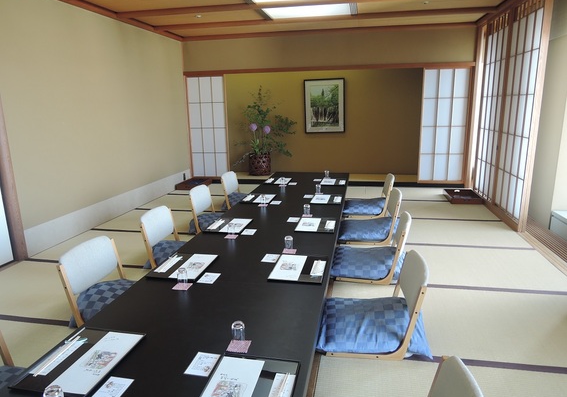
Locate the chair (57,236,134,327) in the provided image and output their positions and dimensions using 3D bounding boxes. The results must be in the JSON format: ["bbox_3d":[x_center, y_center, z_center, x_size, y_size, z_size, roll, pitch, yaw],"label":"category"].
[{"bbox_3d":[-1.031,0.523,2.562,0.590,0.510,0.490,1,14,11],"label":"chair"}]

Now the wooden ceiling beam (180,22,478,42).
[{"bbox_3d":[0.553,-2.590,6.134,4.631,0.065,0.060,2,14,11],"label":"wooden ceiling beam"}]

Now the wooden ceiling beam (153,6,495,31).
[{"bbox_3d":[0.366,-2.368,5.209,4.500,0.060,0.080,1,14,11],"label":"wooden ceiling beam"}]

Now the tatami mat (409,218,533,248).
[{"bbox_3d":[1.561,0.373,4.277,1.818,0.045,0.912,2,14,11],"label":"tatami mat"}]

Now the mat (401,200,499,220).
[{"bbox_3d":[1.738,0.161,5.142,1.822,0.045,0.907,2,14,11],"label":"mat"}]

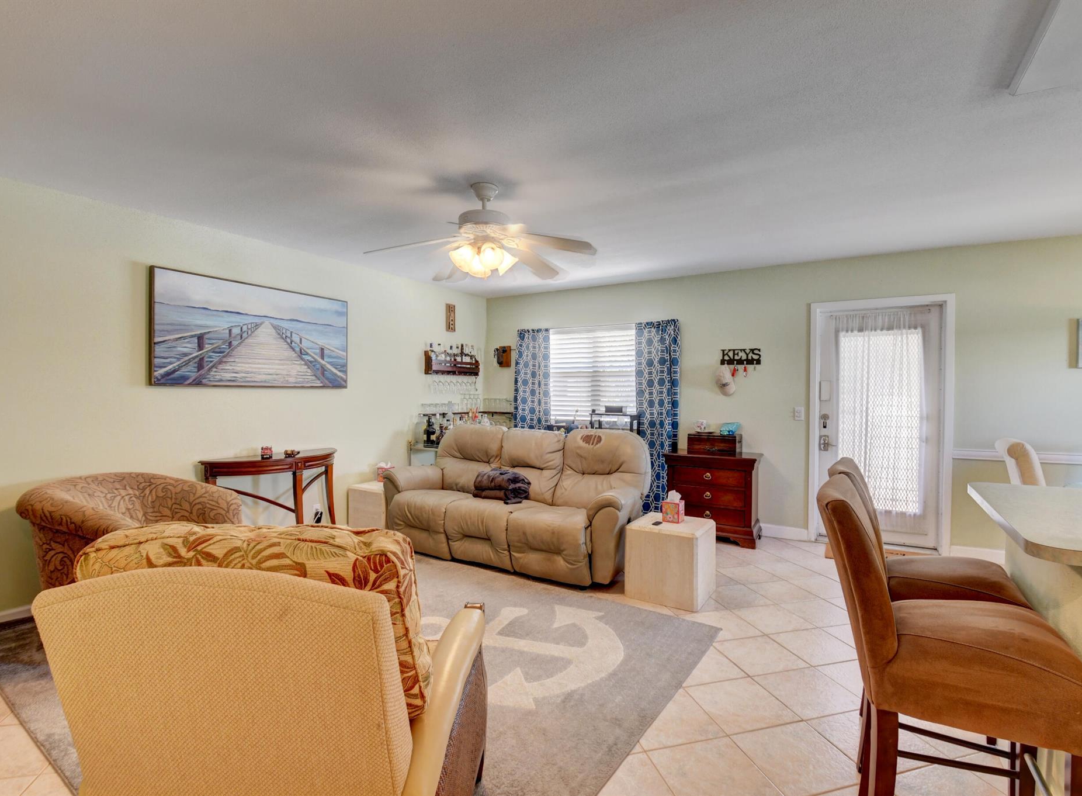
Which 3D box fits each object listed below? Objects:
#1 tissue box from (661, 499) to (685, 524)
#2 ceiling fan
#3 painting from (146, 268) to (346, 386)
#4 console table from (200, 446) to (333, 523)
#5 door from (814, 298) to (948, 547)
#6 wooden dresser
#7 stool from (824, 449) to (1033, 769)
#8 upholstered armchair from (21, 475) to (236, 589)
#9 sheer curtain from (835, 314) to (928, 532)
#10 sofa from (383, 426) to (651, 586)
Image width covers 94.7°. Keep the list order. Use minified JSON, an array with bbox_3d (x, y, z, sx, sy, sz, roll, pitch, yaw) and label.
[{"bbox_3d":[0.898,0.764,3.362,0.116,0.131,0.113,1,1,25],"label":"tissue box"},{"bbox_3d":[-0.324,-0.936,2.815,1.258,0.513,1.258,1,1,32],"label":"ceiling fan"},{"bbox_3d":[-2.165,-0.475,3.897,0.040,0.775,1.474,1,1,32],"label":"painting"},{"bbox_3d":[-1.991,0.855,3.859,0.402,0.810,1.056,1,1,32],"label":"console table"},{"bbox_3d":[2.802,0.218,4.159,0.875,1.982,0.050,1,1,32],"label":"door"},{"bbox_3d":[1.581,0.893,4.576,0.805,0.760,0.433,1,1,29],"label":"wooden dresser"},{"bbox_3d":[1.359,0.771,1.785,0.573,1.066,0.463,1,1,27],"label":"stool"},{"bbox_3d":[-2.265,0.854,2.755,0.835,0.835,0.805,1,1,20],"label":"upholstered armchair"},{"bbox_3d":[2.781,0.178,4.118,0.654,1.801,0.040,1,1,32],"label":"sheer curtain"},{"bbox_3d":[-0.229,0.764,4.087,2.103,1.016,0.956,1,1,27],"label":"sofa"}]

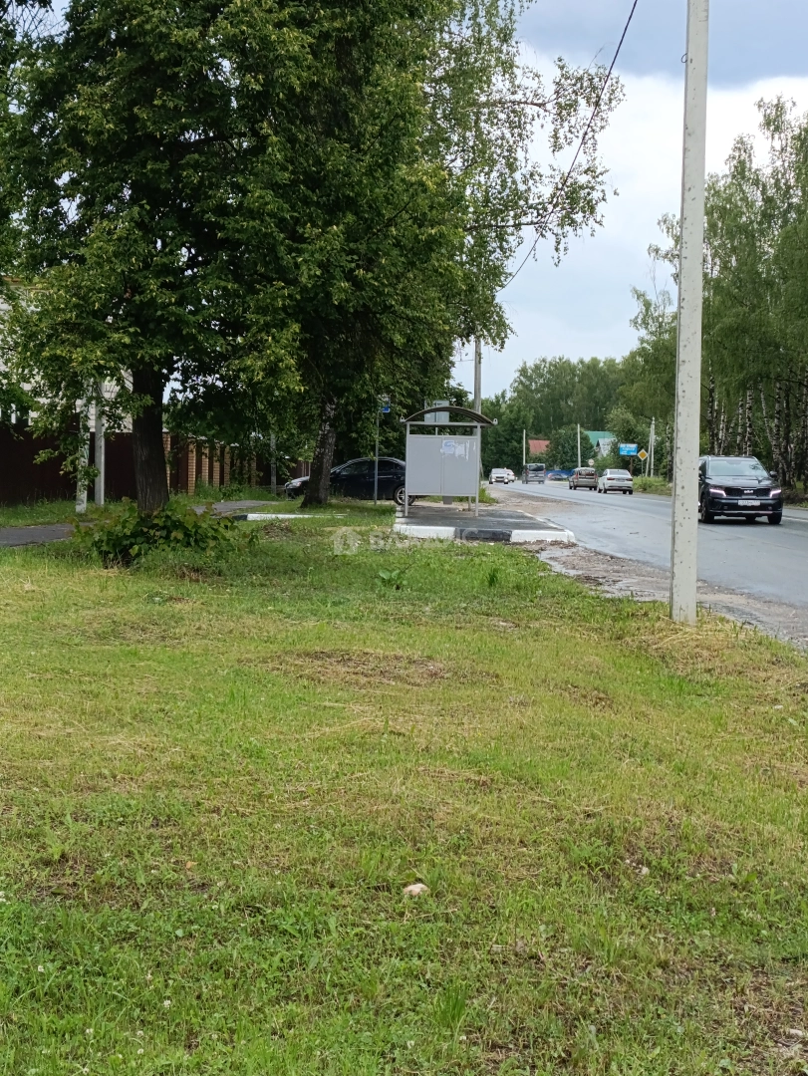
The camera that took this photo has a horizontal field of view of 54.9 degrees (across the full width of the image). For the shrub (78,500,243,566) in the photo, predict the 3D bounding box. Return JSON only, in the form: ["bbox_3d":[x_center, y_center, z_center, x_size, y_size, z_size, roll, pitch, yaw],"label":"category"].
[{"bbox_3d":[-3.550,-0.124,11.433,2.200,0.850,1.800,0,5,0],"label":"shrub"}]

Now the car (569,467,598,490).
[{"bbox_3d":[13.461,-4.422,58.322,1.750,1.650,4.470,1,5,6],"label":"car"}]

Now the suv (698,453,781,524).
[{"bbox_3d":[8.975,-1.312,21.330,1.900,1.700,4.810,1,5,12],"label":"suv"}]

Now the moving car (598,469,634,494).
[{"bbox_3d":[13.223,-3.501,48.582,1.764,1.497,4.410,1,5,8],"label":"moving car"}]

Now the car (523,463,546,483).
[{"bbox_3d":[13.005,-6.320,77.751,1.920,1.970,4.950,0,5,2],"label":"car"}]

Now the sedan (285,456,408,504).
[{"bbox_3d":[-1.415,-1.789,25.140,4.750,1.470,1.820,1,5,5],"label":"sedan"}]

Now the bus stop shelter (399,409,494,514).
[{"bbox_3d":[1.106,-1.927,19.757,2.250,2.630,2.900,0,5,2],"label":"bus stop shelter"}]

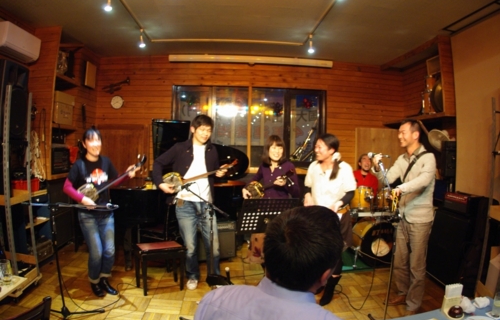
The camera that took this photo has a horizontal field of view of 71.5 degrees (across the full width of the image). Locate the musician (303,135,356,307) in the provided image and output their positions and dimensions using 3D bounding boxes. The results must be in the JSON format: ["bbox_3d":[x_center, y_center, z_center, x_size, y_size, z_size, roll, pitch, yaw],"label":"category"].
[{"bbox_3d":[0.710,0.540,3.120,0.500,1.560,0.380,2,1,23],"label":"musician"}]

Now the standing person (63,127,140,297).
[{"bbox_3d":[-1.416,0.496,3.319,0.620,1.600,0.450,-1,3,-24],"label":"standing person"}]

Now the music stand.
[{"bbox_3d":[0.165,0.830,3.100,0.500,1.000,0.430,1,1,-16],"label":"music stand"}]

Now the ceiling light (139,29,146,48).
[{"bbox_3d":[-1.240,-1.400,4.000,0.090,0.210,0.100,1,1,-18],"label":"ceiling light"}]

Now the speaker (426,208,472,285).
[{"bbox_3d":[2.250,0.933,3.600,0.400,0.680,0.580,0,3,-6],"label":"speaker"}]

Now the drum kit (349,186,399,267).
[{"bbox_3d":[1.650,0.860,4.420,1.200,1.000,0.950,1,1,7],"label":"drum kit"}]

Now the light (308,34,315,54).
[{"bbox_3d":[0.672,-1.274,3.799,0.080,0.240,0.090,1,3,3],"label":"light"}]

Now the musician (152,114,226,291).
[{"bbox_3d":[-0.590,0.420,3.420,0.680,1.730,0.420,1,1,-9],"label":"musician"}]

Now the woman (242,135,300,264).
[{"bbox_3d":[0.225,0.530,3.650,0.560,1.570,0.400,1,1,12],"label":"woman"}]

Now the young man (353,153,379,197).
[{"bbox_3d":[1.570,0.600,4.720,0.550,1.360,0.650,1,1,9],"label":"young man"}]

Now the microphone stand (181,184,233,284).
[{"bbox_3d":[-0.417,0.760,3.517,0.500,1.050,0.340,0,3,-6],"label":"microphone stand"}]

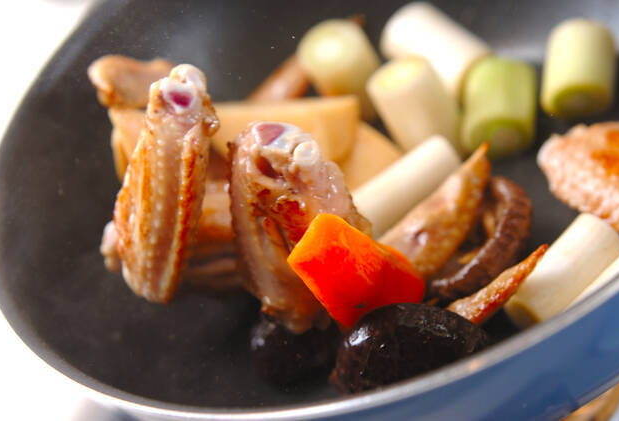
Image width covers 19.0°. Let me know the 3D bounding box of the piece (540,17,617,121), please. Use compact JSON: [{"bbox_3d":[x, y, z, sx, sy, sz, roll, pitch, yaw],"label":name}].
[{"bbox_3d":[0.084,-0.044,0.577,0.021,0.021,0.025,13,62,-16],"label":"piece"}]

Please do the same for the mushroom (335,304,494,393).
[{"bbox_3d":[0.027,0.038,0.522,0.044,0.018,0.040,-16,37,5],"label":"mushroom"}]

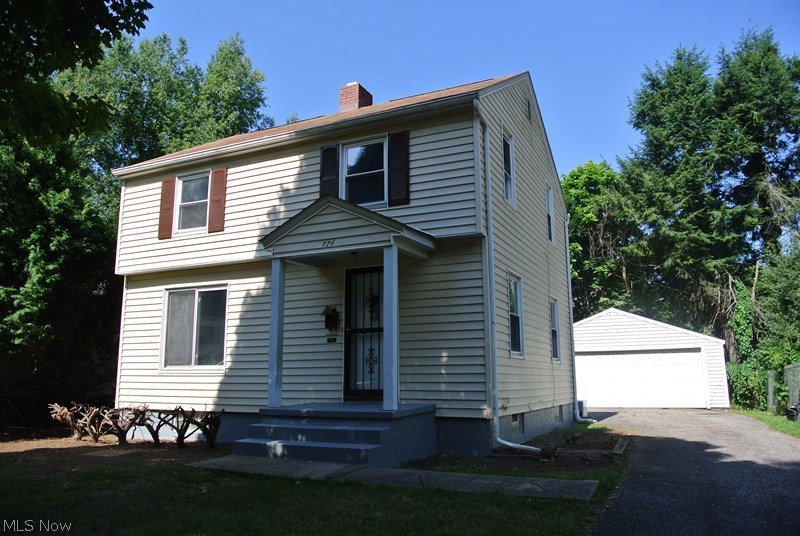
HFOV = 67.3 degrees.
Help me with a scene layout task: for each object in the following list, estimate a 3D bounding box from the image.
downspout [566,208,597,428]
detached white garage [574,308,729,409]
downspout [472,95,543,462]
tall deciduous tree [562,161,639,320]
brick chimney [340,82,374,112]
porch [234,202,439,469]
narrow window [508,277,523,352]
[{"bbox_3d":[4.433,1.133,14.793,0.507,5.203,0.310,-5,-12,25],"label":"downspout"},{"bbox_3d":[9.828,3.948,25.876,7.500,3.741,6.700,-6,-12,28],"label":"detached white garage"},{"bbox_3d":[1.515,0.000,8.675,0.679,5.151,0.705,-5,-12,25],"label":"downspout"},{"bbox_3d":[10.572,0.410,32.011,6.200,12.900,6.200,-5,-12,25],"label":"tall deciduous tree"},{"bbox_3d":[-1.053,-3.909,14.562,0.525,0.765,0.679,-5,-12,25],"label":"brick chimney"},{"bbox_3d":[-0.980,0.788,8.867,2.520,3.758,2.124,-5,-12,25],"label":"porch"},{"bbox_3d":[2.005,0.815,10.320,0.095,1.428,0.851,-5,-12,25],"label":"narrow window"}]

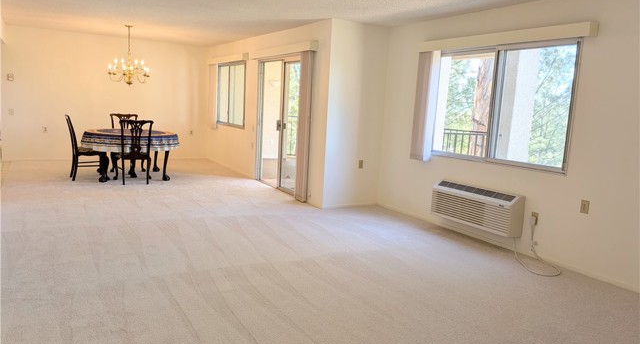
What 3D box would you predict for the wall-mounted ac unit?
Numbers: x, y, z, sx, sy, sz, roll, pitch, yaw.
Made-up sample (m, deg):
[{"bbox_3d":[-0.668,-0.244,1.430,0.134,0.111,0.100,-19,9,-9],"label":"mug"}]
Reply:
[{"bbox_3d":[1.656,0.376,4.801,0.205,0.410,1.055,-3,10,-32],"label":"wall-mounted ac unit"}]

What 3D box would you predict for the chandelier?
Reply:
[{"bbox_3d":[-3.070,-1.871,7.159,0.622,0.931,0.622,-1,10,-26],"label":"chandelier"}]

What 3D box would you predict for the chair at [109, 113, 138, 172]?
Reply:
[{"bbox_3d":[-3.513,-0.523,8.039,0.532,0.980,0.571,-1,10,-26],"label":"chair"}]

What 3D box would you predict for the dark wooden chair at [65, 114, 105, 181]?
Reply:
[{"bbox_3d":[-3.700,-0.383,7.073,0.571,0.980,0.532,-4,11,-39],"label":"dark wooden chair"}]

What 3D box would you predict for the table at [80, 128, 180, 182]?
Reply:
[{"bbox_3d":[-3.161,-0.293,7.454,1.438,0.739,1.438,-1,10,-26],"label":"table"}]

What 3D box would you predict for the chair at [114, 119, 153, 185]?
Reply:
[{"bbox_3d":[-2.906,-0.325,6.949,0.532,0.980,0.571,-1,10,-26],"label":"chair"}]

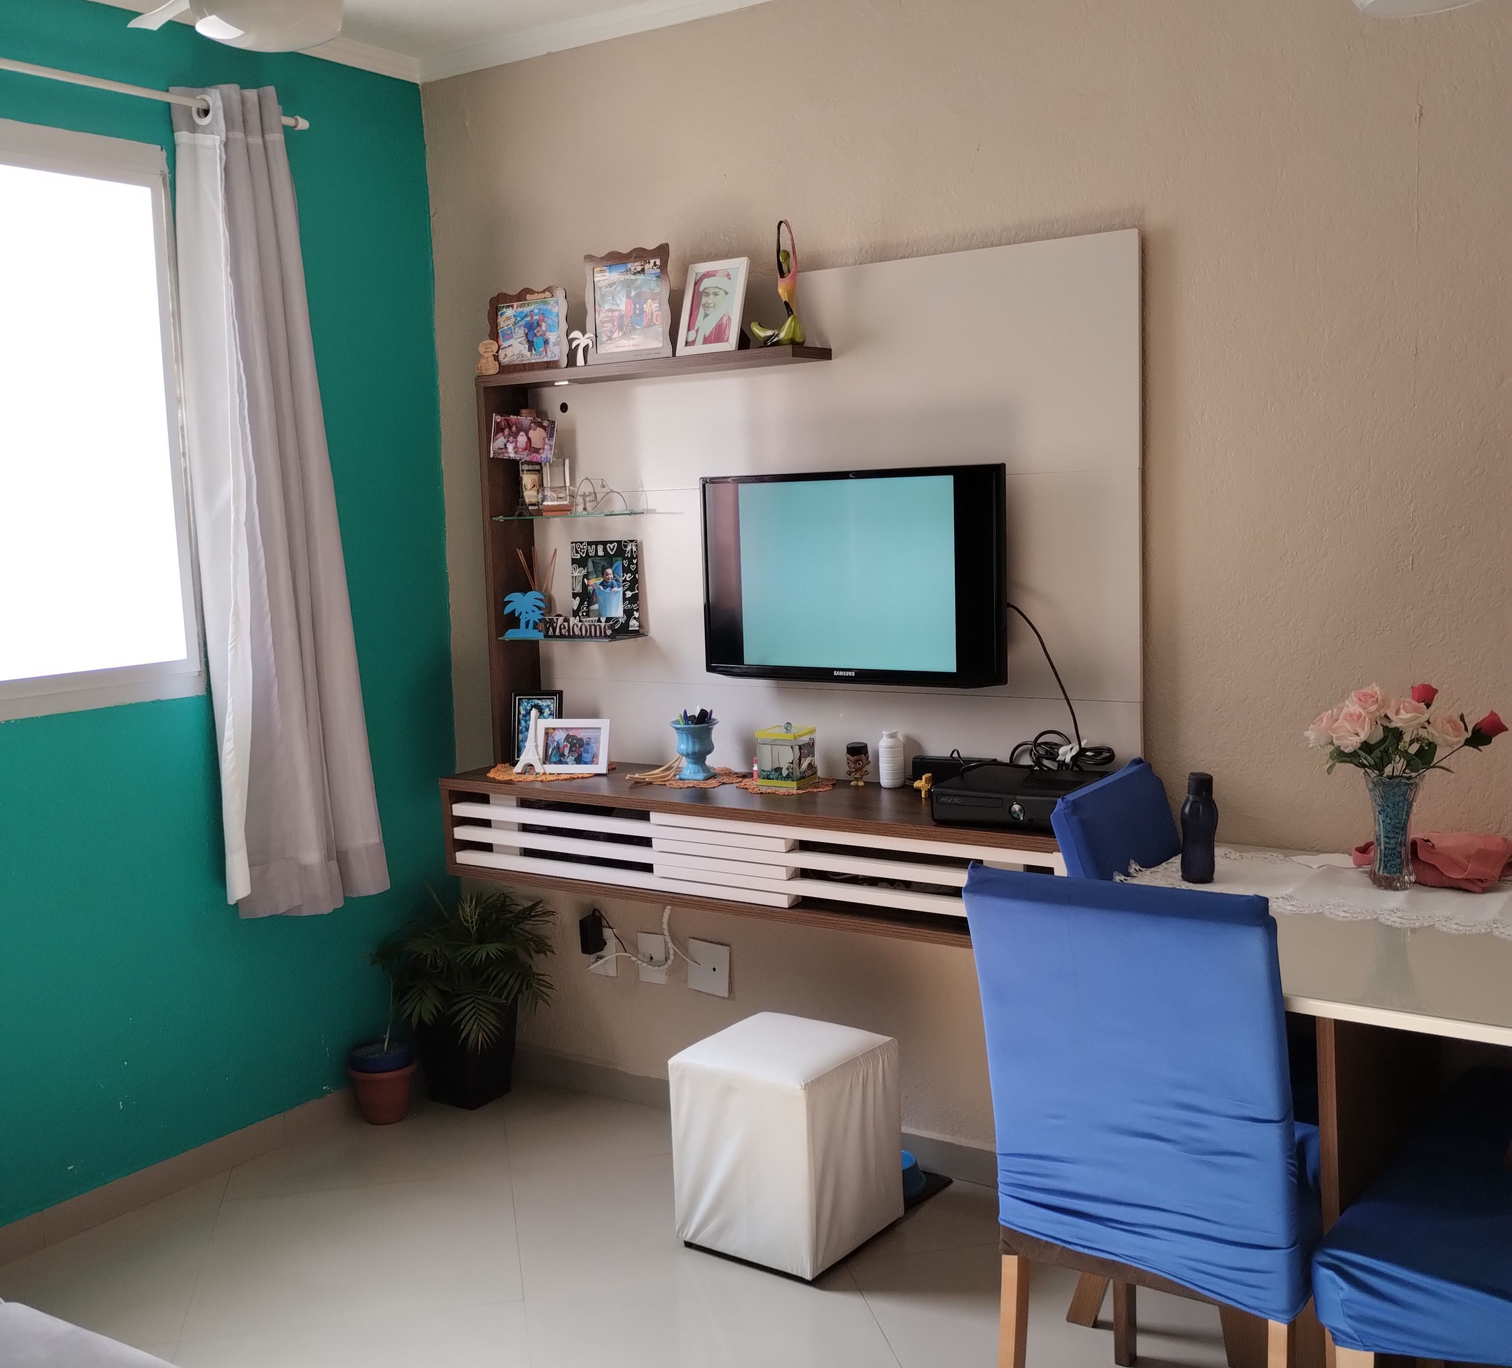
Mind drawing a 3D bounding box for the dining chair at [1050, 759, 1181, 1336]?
[{"bbox_3d":[0.831,0.641,2.817,0.510,0.950,0.430,2,8,34],"label":"dining chair"}]

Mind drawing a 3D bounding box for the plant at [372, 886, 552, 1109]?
[{"bbox_3d":[-0.697,0.777,3.946,0.380,0.505,0.360,3,8,34],"label":"plant"}]

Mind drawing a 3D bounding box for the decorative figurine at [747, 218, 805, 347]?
[{"bbox_3d":[0.046,-0.814,3.341,0.120,0.255,0.070,1,7,26],"label":"decorative figurine"}]

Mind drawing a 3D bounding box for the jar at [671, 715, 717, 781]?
[{"bbox_3d":[-0.136,0.144,3.592,0.105,0.122,0.105,-2,6,0],"label":"jar"}]

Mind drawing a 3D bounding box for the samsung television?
[{"bbox_3d":[0.206,-0.224,3.359,0.713,0.423,0.070,2,8,34],"label":"samsung television"}]

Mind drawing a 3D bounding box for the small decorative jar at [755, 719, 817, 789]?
[{"bbox_3d":[0.067,0.145,3.467,0.107,0.135,0.110,2,8,34],"label":"small decorative jar"}]

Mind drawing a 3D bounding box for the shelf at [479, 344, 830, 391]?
[{"bbox_3d":[-0.243,-0.689,3.572,0.866,0.023,0.152,2,8,34],"label":"shelf"}]

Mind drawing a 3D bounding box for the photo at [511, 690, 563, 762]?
[{"bbox_3d":[-0.513,0.105,3.837,0.120,0.173,0.022,0,-3,14],"label":"photo"}]

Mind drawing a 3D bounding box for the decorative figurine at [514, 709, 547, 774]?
[{"bbox_3d":[-0.517,0.130,3.714,0.074,0.148,0.020,2,8,34],"label":"decorative figurine"}]

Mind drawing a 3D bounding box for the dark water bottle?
[{"bbox_3d":[0.761,0.244,2.789,0.065,0.188,0.065,2,8,34],"label":"dark water bottle"}]

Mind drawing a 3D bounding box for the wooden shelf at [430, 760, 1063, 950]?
[{"bbox_3d":[0.029,0.333,3.406,1.530,0.220,0.360,3,8,34],"label":"wooden shelf"}]

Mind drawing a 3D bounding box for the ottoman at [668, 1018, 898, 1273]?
[{"bbox_3d":[0.063,0.903,3.218,0.322,0.377,0.332,3,8,35],"label":"ottoman"}]

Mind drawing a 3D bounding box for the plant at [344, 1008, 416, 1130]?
[{"bbox_3d":[-0.895,0.903,3.897,0.160,0.282,0.160,-2,6,0],"label":"plant"}]

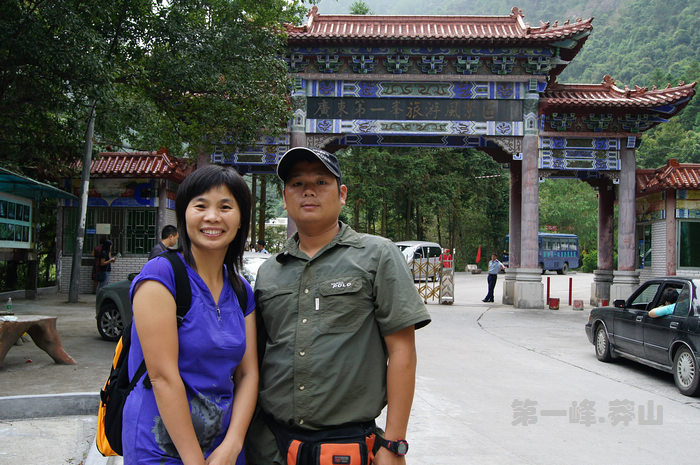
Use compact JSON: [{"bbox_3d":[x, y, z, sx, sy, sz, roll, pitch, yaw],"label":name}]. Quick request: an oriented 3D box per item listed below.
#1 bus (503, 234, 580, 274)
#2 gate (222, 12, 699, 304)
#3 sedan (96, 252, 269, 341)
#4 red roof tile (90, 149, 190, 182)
[{"bbox_3d":[13.500,1.550,49.000,2.200,2.800,6.400,-1,-3,45],"label":"bus"},{"bbox_3d":[2.078,-2.526,22.830,16.000,9.680,4.500,1,-2,2],"label":"gate"},{"bbox_3d":[-2.830,1.200,12.750,4.450,1.640,1.820,-1,-2,42],"label":"sedan"},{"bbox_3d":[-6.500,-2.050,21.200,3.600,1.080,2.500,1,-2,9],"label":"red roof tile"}]

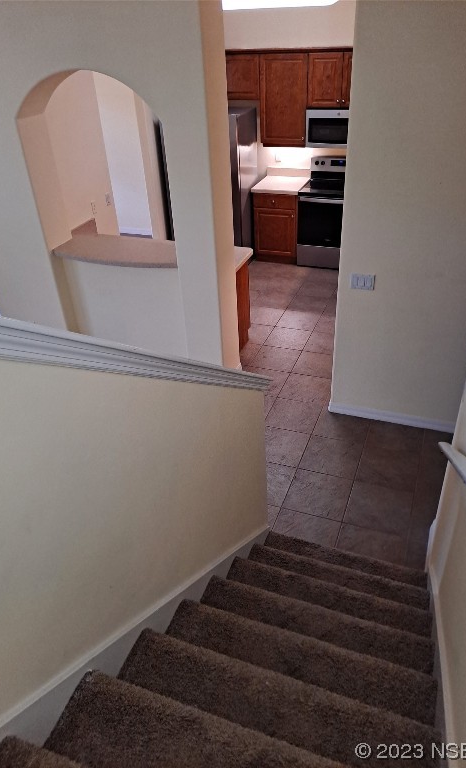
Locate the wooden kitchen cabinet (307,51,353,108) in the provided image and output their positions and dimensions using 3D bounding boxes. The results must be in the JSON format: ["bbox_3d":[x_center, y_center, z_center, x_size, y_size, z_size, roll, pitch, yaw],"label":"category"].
[{"bbox_3d":[1.234,-3.377,6.093,0.770,0.549,0.336,10,36,19],"label":"wooden kitchen cabinet"}]

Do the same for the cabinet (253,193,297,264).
[{"bbox_3d":[0.638,-2.077,7.078,0.573,0.875,0.636,10,36,19],"label":"cabinet"}]

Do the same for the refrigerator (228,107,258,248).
[{"bbox_3d":[-0.229,-2.433,6.927,0.920,1.732,0.711,10,36,19],"label":"refrigerator"}]

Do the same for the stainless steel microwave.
[{"bbox_3d":[1.253,-2.955,6.356,0.768,0.393,0.375,10,36,19],"label":"stainless steel microwave"}]

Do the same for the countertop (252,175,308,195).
[{"bbox_3d":[0.604,-2.453,6.819,0.600,0.040,0.667,10,36,19],"label":"countertop"}]

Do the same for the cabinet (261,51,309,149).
[{"bbox_3d":[0.630,-3.305,6.428,0.545,0.972,0.336,10,36,19],"label":"cabinet"}]

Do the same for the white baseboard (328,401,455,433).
[{"bbox_3d":[1.217,0.254,4.253,0.966,0.095,0.016,10,36,19],"label":"white baseboard"}]

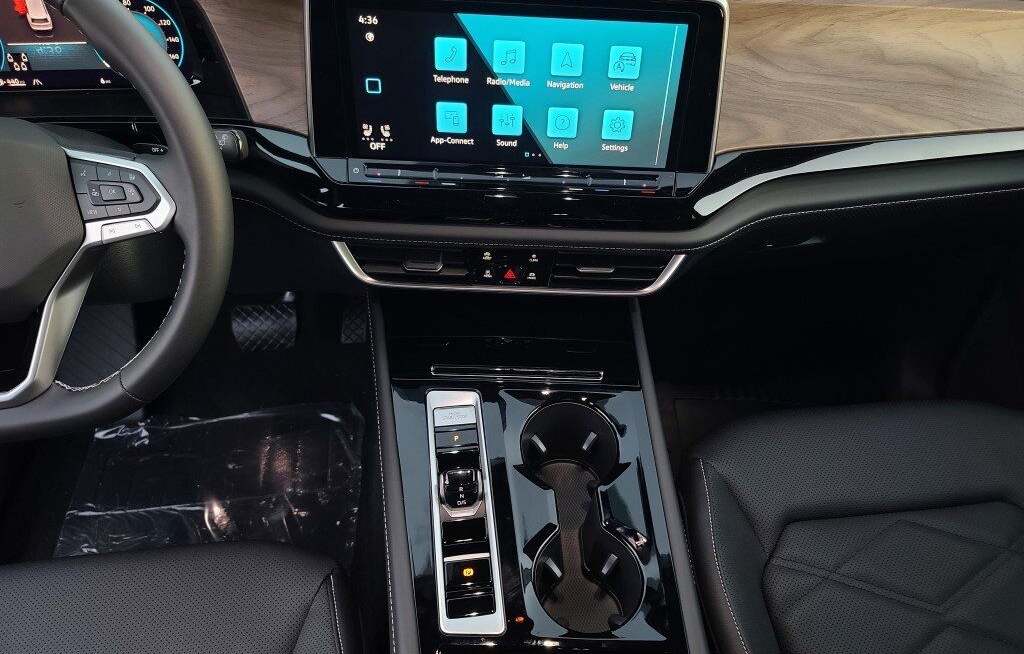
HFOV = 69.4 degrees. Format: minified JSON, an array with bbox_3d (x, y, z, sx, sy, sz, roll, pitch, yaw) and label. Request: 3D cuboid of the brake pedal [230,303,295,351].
[{"bbox_3d":[-0.378,0.001,1.125,0.100,0.067,0.035,3,13,0],"label":"brake pedal"}]

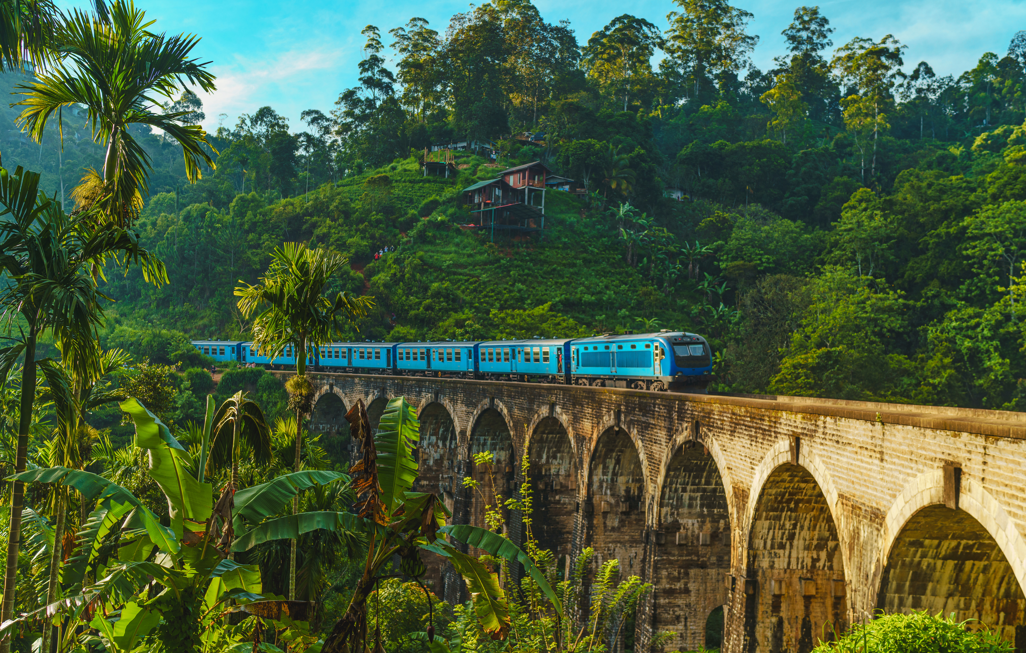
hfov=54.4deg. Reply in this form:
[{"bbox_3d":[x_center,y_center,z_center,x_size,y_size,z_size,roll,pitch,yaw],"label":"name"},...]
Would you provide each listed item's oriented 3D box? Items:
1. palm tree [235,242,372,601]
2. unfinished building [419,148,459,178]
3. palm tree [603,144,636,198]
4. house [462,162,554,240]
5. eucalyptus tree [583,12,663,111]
[{"bbox_3d":[-4.285,2.017,21.000,2.700,7.600,2.700,1,-2,0],"label":"palm tree"},{"bbox_3d":[-13.675,-30.159,184.000,7.000,5.500,6.000,2,-2,2],"label":"unfinished building"},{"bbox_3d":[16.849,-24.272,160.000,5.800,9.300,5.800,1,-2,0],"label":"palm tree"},{"bbox_3d":[-0.789,-18.523,150.000,10.200,10.700,9.000,2,-2,-39],"label":"house"},{"bbox_3d":[22.778,-55.262,212.000,15.500,20.500,15.500,1,-2,0],"label":"eucalyptus tree"}]

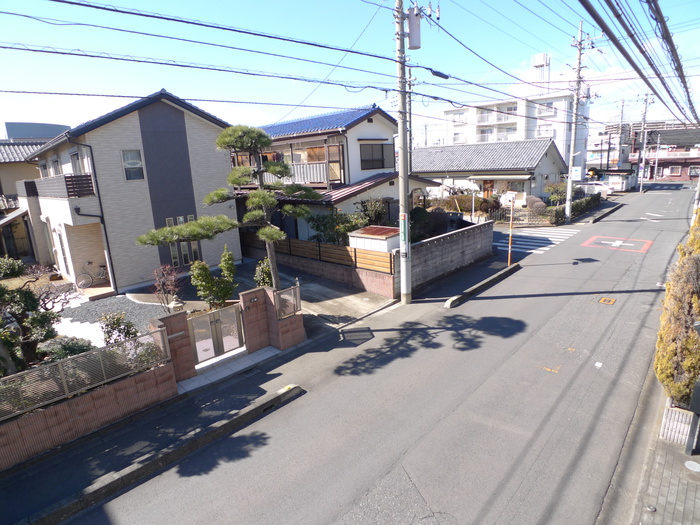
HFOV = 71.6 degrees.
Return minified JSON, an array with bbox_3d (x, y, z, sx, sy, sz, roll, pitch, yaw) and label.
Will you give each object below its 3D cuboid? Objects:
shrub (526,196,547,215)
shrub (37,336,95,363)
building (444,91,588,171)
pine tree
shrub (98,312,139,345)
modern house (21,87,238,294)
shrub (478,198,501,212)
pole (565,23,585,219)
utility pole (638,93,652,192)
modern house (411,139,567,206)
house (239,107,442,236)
[{"bbox_3d":[14.834,-4.534,38.600,1.700,1.450,1.600,9,17,43],"label":"shrub"},{"bbox_3d":[-7.069,2.219,12.100,1.200,0.750,1.450,9,17,43],"label":"shrub"},{"bbox_3d":[22.230,-16.261,66.288,17.800,11.900,9.200,9,17,42],"label":"building"},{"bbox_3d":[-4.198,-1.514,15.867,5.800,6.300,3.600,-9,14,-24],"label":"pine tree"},{"bbox_3d":[-6.058,1.780,12.700,1.000,1.050,1.050,9,17,43],"label":"shrub"},{"bbox_3d":[-10.264,-3.517,22.784,8.100,7.800,7.700,9,17,43],"label":"modern house"},{"bbox_3d":[11.337,-4.600,39.300,1.600,1.200,1.700,9,17,43],"label":"shrub"},{"bbox_3d":[14.333,-8.673,31.150,0.400,12.500,0.400,9,17,43],"label":"pole"},{"bbox_3d":[33.091,-13.501,54.290,0.450,11.200,0.450,9,17,43],"label":"utility pole"},{"bbox_3d":[12.977,-9.236,49.783,16.000,5.700,8.400,9,17,42],"label":"modern house"},{"bbox_3d":[-2.538,-4.432,26.816,12.000,7.400,7.800,9,17,43],"label":"house"}]

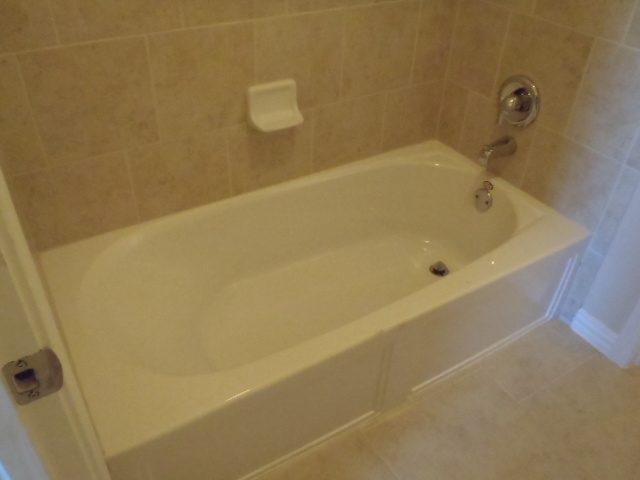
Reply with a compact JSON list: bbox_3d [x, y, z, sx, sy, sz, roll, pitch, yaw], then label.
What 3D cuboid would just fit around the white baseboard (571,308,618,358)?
[{"bbox_3d":[0.931,0.313,1.752,0.015,0.089,0.154,-19,42,-25],"label":"white baseboard"}]

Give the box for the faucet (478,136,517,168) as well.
[{"bbox_3d":[0.610,-0.307,1.798,0.134,0.071,0.060,-19,42,-25],"label":"faucet"}]

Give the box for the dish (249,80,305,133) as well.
[{"bbox_3d":[-0.130,-0.415,1.615,0.153,0.120,0.076,-19,42,-25],"label":"dish"}]

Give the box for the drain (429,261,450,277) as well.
[{"bbox_3d":[0.460,0.110,1.986,0.074,0.029,0.074,1,38,-1],"label":"drain"}]

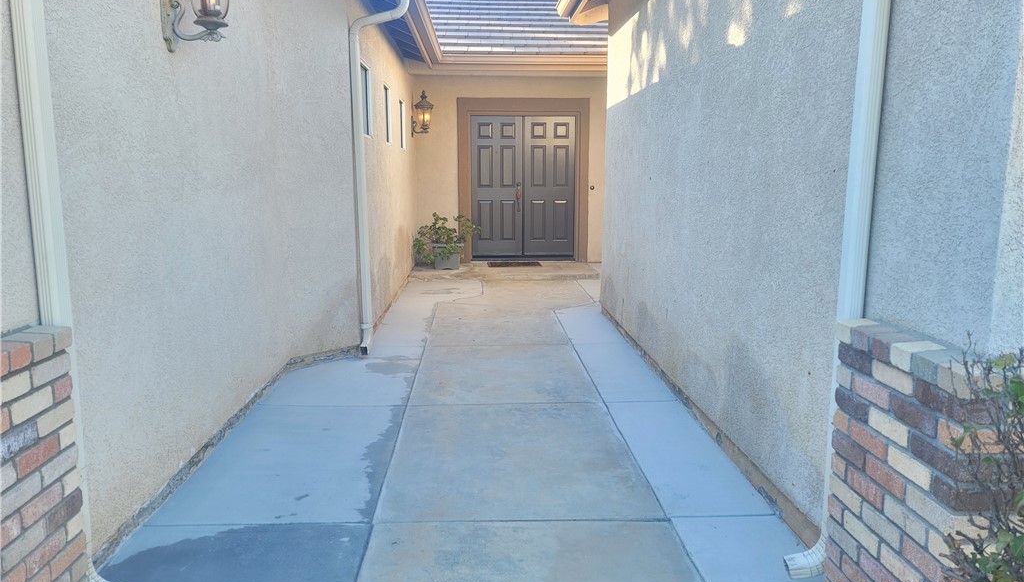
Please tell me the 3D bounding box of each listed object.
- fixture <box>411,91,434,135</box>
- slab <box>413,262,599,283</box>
[{"bbox_3d":[-1.232,-2.444,10.228,0.310,0.630,0.270,0,9,-3],"label":"fixture"},{"bbox_3d":[-0.129,-0.276,10.261,2.520,0.120,1.170,0,9,-3],"label":"slab"}]

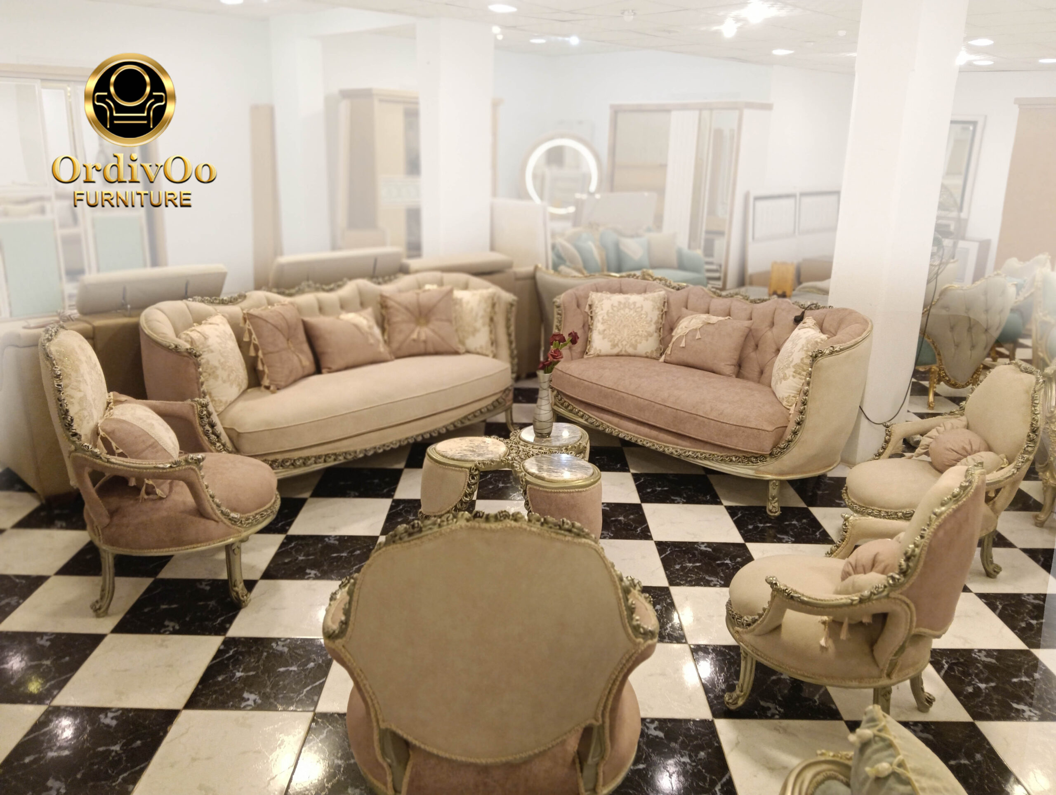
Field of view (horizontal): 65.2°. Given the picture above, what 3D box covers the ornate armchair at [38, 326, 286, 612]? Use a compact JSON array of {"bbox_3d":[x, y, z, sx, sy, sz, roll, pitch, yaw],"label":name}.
[{"bbox_3d":[-1.360,0.227,3.150,0.779,1.033,0.718,-4,17,-18],"label":"ornate armchair"}]

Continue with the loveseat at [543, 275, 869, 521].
[{"bbox_3d":[0.961,-0.102,4.650,0.964,0.931,1.796,-13,22,-40],"label":"loveseat"}]

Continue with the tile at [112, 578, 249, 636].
[{"bbox_3d":[-1.243,0.767,3.030,0.400,0.010,0.390,1,17,-1],"label":"tile"}]

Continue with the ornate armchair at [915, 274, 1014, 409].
[{"bbox_3d":[2.819,-0.427,5.623,0.680,0.930,0.700,-6,19,-22],"label":"ornate armchair"}]

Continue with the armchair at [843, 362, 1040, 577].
[{"bbox_3d":[1.685,0.263,3.498,0.730,0.910,0.656,3,16,6],"label":"armchair"}]

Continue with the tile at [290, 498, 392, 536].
[{"bbox_3d":[-0.849,0.547,3.772,0.400,0.010,0.390,1,17,-1],"label":"tile"}]

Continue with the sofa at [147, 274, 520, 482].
[{"bbox_3d":[-0.968,-0.133,4.596,0.984,0.931,2.173,14,21,37],"label":"sofa"}]

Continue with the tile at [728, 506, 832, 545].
[{"bbox_3d":[1.151,0.589,3.800,0.400,0.010,0.390,1,17,-1],"label":"tile"}]

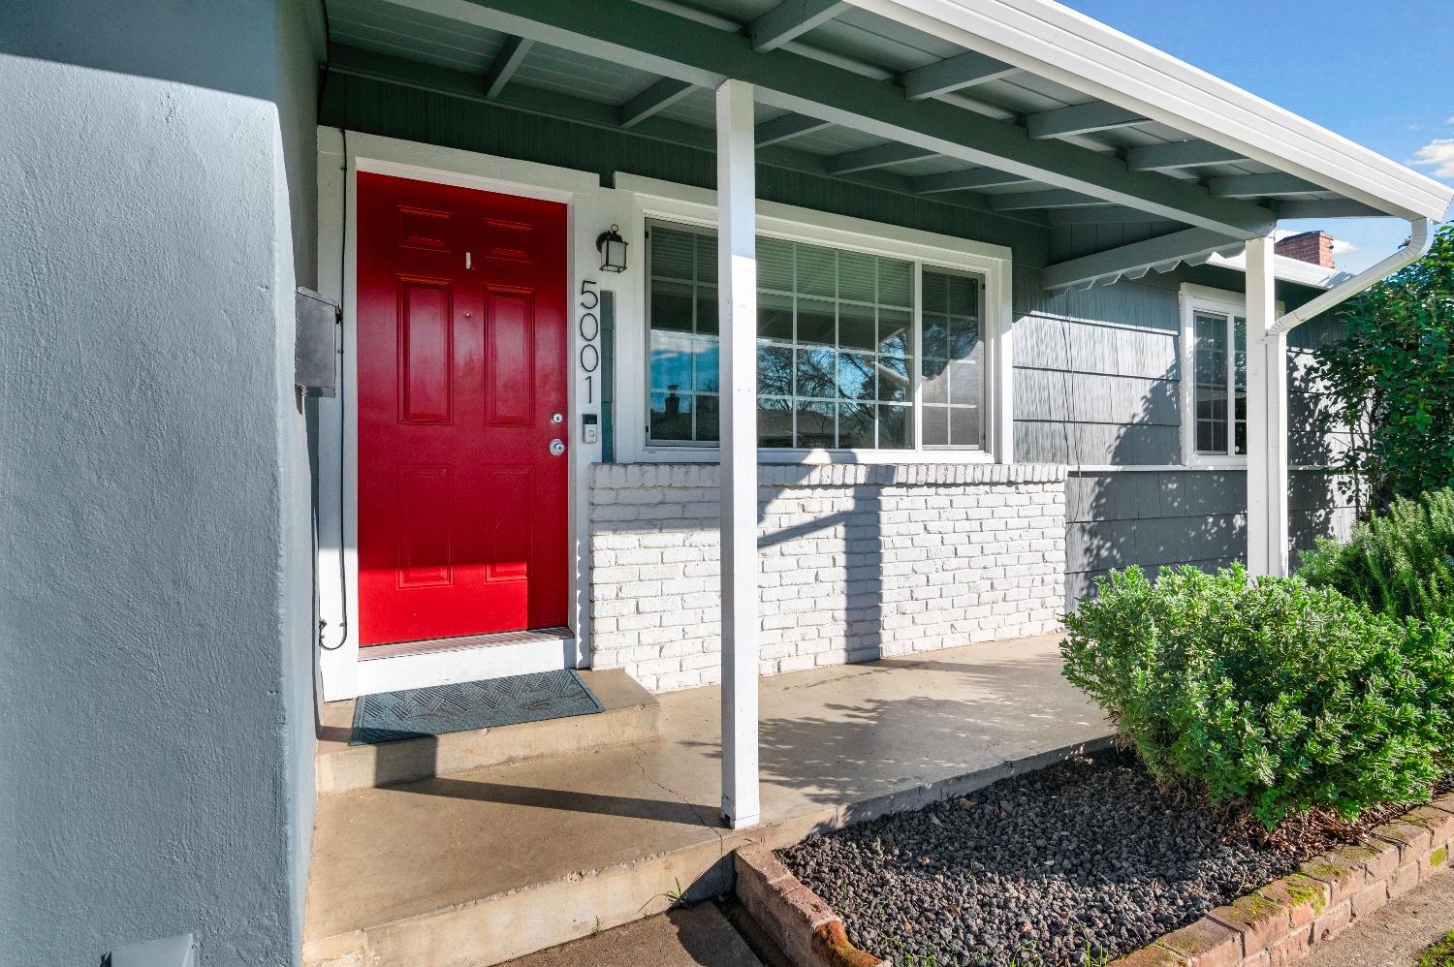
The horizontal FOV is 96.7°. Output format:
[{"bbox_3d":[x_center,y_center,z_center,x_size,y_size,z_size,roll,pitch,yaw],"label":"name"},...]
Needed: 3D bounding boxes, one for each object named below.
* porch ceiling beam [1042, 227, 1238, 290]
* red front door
[{"bbox_3d":[2.441,-1.357,3.871,0.045,0.140,1.210,0,4,-25],"label":"porch ceiling beam"},{"bbox_3d":[-1.171,-0.322,2.941,0.900,2.030,0.060,0,0,-25],"label":"red front door"}]

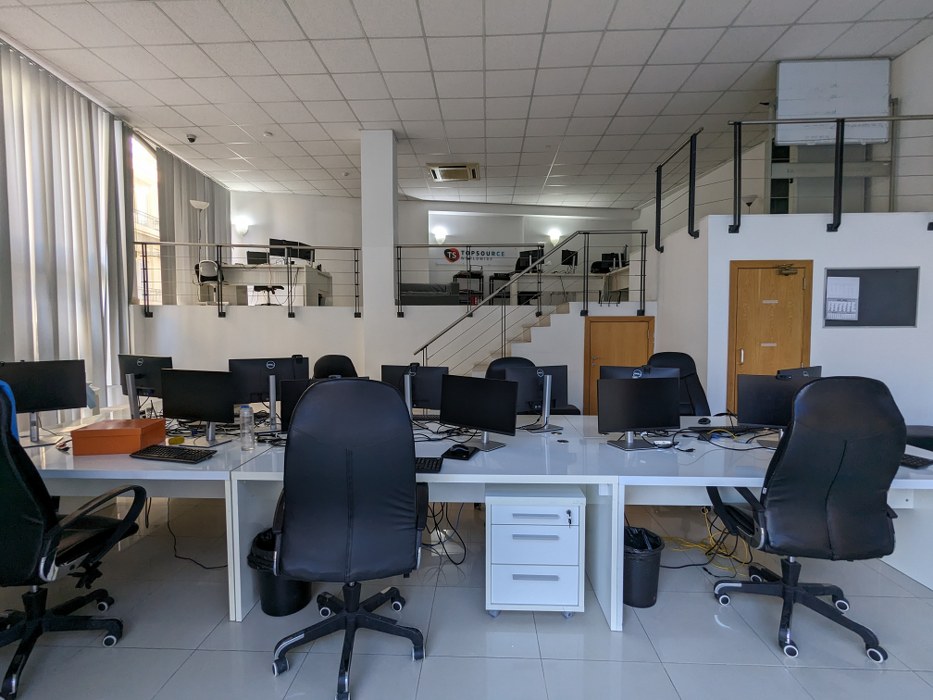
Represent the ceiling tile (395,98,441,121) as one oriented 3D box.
[{"bbox_3d":[-0.637,-3.267,5.882,0.595,0.025,0.595,0,3,3],"label":"ceiling tile"}]

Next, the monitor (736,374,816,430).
[{"bbox_3d":[1.855,0.335,2.480,0.530,0.380,0.170,1,3,16],"label":"monitor"}]

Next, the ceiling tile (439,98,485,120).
[{"bbox_3d":[-0.038,-3.265,5.852,0.595,0.025,0.595,0,3,3],"label":"ceiling tile"}]

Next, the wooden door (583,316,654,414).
[{"bbox_3d":[2.052,0.337,5.827,0.921,1.562,0.090,0,3,3],"label":"wooden door"}]

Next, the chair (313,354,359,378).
[{"bbox_3d":[-1.194,0.640,3.997,0.630,1.146,0.670,-1,3,-19],"label":"chair"}]

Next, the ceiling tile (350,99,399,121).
[{"bbox_3d":[-1.237,-3.269,5.911,0.595,0.025,0.595,0,3,3],"label":"ceiling tile"}]

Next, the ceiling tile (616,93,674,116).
[{"bbox_3d":[2.354,-3.258,5.728,0.600,0.030,0.600,0,3,3],"label":"ceiling tile"}]

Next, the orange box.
[{"bbox_3d":[-1.962,0.494,2.461,0.332,0.136,0.265,0,3,-9],"label":"orange box"}]

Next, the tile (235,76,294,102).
[{"bbox_3d":[-2.469,-3.235,5.353,0.595,0.025,0.595,0,3,3],"label":"tile"}]

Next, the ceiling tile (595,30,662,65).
[{"bbox_3d":[1.698,-3.190,4.555,0.595,0.025,0.595,0,3,3],"label":"ceiling tile"}]

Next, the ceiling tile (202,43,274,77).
[{"bbox_3d":[-2.483,-3.190,4.745,0.600,0.020,0.600,0,3,3],"label":"ceiling tile"}]

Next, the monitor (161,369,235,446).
[{"bbox_3d":[-1.586,0.337,2.596,0.512,0.438,0.180,1,3,14],"label":"monitor"}]

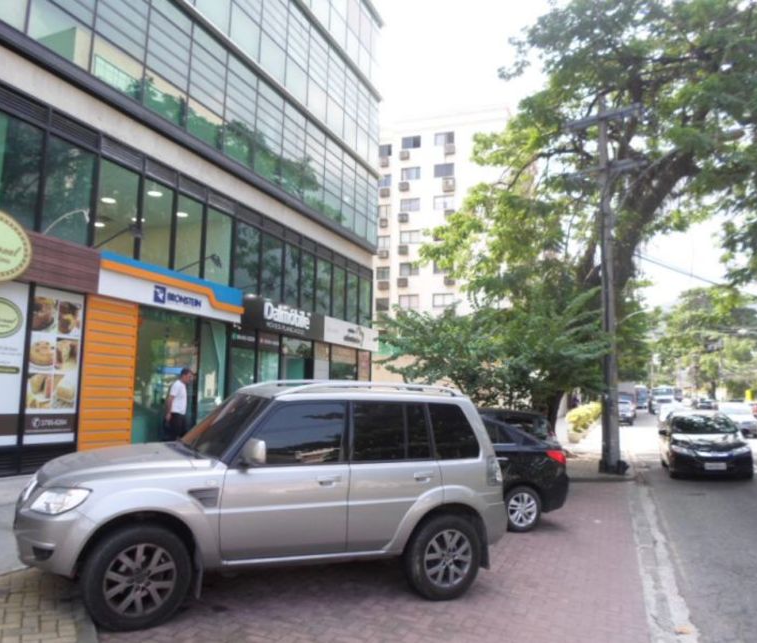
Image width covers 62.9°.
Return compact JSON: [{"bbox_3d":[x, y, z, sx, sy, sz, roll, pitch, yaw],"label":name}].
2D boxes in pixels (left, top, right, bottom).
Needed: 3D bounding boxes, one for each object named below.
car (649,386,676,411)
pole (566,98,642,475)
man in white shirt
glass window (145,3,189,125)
[{"bbox_3d":[24.775,6.805,54.000,2.000,2.100,4.800,-2,-8,23],"label":"car"},{"bbox_3d":[5.493,-1.027,14.855,1.850,9.100,0.450,-3,-8,30],"label":"pole"},{"bbox_3d":[-3.388,1.639,10.394,0.360,1.730,0.500,0,-7,5],"label":"man in white shirt"},{"bbox_3d":[-4.596,-5.722,13.597,0.100,2.581,1.265,-2,-8,23],"label":"glass window"}]

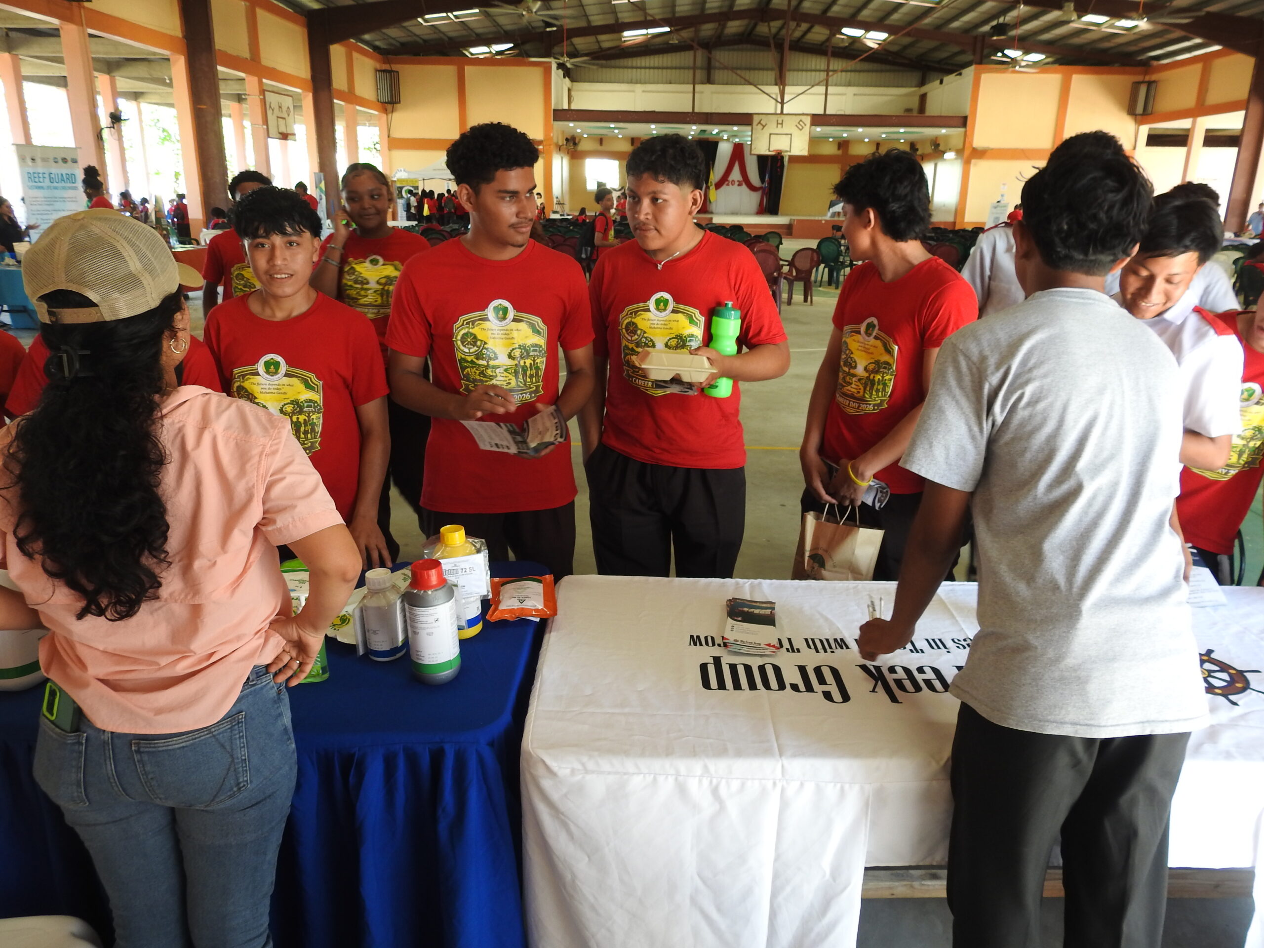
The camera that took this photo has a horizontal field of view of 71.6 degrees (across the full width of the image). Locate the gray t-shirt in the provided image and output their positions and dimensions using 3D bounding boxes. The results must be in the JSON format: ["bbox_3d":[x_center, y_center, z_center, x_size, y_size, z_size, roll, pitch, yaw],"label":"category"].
[{"bbox_3d":[0.604,0.038,1.288,0.450,0.620,0.310,6,18,15],"label":"gray t-shirt"}]

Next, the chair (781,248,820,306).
[{"bbox_3d":[2.553,-2.979,13.256,0.560,0.840,0.570,-1,18,-8],"label":"chair"}]

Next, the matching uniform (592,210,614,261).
[{"bbox_3d":[-0.357,-2.912,10.724,0.250,0.600,0.420,4,18,10],"label":"matching uniform"}]

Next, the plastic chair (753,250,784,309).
[{"bbox_3d":[1.779,-2.581,11.916,0.560,0.850,0.580,2,18,2],"label":"plastic chair"}]

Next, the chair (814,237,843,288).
[{"bbox_3d":[3.484,-3.698,15.538,0.560,0.860,0.580,2,18,2],"label":"chair"}]

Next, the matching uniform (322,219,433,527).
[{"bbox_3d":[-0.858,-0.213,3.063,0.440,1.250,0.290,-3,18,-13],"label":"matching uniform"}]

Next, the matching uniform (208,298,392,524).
[{"bbox_3d":[-0.800,-0.111,2.130,0.440,0.645,0.250,-3,18,-11],"label":"matching uniform"}]

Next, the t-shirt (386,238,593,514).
[{"bbox_3d":[-0.362,-0.259,2.269,0.515,0.683,0.270,-2,18,-10],"label":"t-shirt"}]

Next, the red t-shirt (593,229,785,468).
[{"bbox_3d":[0.144,-0.350,2.437,0.520,0.626,0.300,5,18,12],"label":"red t-shirt"}]

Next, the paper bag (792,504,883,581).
[{"bbox_3d":[0.556,0.187,2.333,0.190,0.290,0.100,7,18,1],"label":"paper bag"}]

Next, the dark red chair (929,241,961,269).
[{"bbox_3d":[5.178,-3.427,14.724,0.560,0.840,0.560,1,18,0],"label":"dark red chair"}]

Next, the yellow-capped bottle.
[{"bbox_3d":[-0.352,0.213,1.777,0.108,0.222,0.100,-2,18,-11],"label":"yellow-capped bottle"}]

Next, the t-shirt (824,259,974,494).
[{"bbox_3d":[0.727,-0.263,2.388,0.270,0.640,0.440,-10,21,-31],"label":"t-shirt"}]

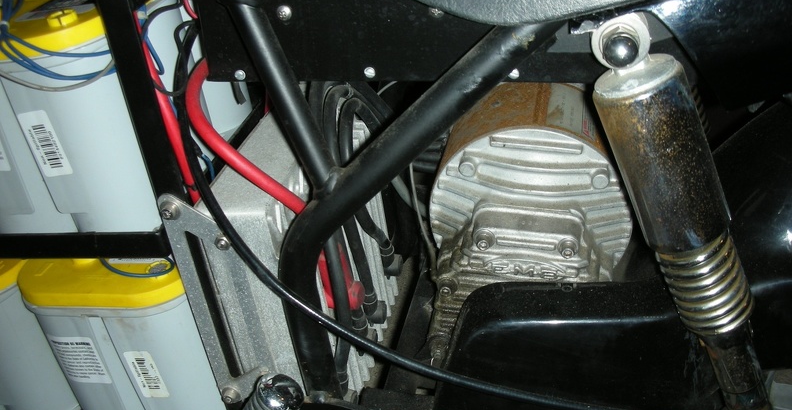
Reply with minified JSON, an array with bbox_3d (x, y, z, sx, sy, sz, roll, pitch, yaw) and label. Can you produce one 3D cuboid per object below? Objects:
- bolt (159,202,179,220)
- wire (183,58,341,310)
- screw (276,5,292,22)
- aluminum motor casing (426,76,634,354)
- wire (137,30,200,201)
[{"bbox_3d":[-0.169,0.005,0.595,0.014,0.014,0.012,0,32,14],"label":"bolt"},{"bbox_3d":[-0.108,-0.004,0.678,0.093,0.251,0.055,0,32,14],"label":"wire"},{"bbox_3d":[-0.081,-0.140,0.584,0.011,0.011,0.008,0,32,14],"label":"screw"},{"bbox_3d":[0.132,0.001,0.763,0.185,0.225,0.220,0,32,14],"label":"aluminum motor casing"},{"bbox_3d":[-0.170,-0.068,0.603,0.017,0.149,0.016,0,32,13],"label":"wire"}]

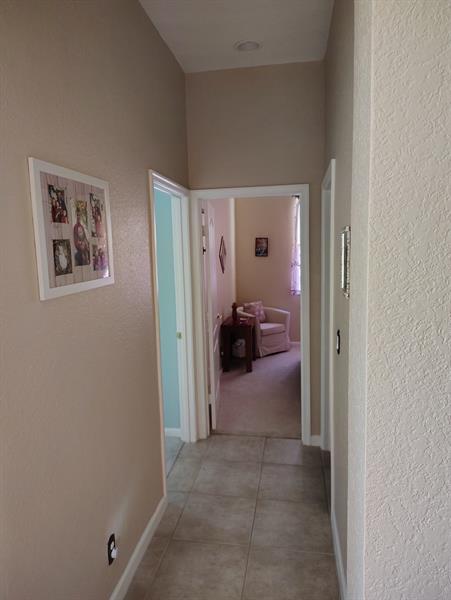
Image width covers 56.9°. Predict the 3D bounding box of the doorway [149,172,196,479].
[{"bbox_3d":[-0.406,0.235,3.043,0.140,2.133,0.946,0,8,9],"label":"doorway"}]

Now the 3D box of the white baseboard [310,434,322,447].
[{"bbox_3d":[0.760,1.179,3.481,0.096,0.096,0.016,0,8,9],"label":"white baseboard"}]

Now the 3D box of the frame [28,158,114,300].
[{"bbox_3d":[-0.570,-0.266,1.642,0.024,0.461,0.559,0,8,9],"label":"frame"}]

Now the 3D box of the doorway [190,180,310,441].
[{"bbox_3d":[0.221,0.160,3.484,0.956,2.133,0.140,0,8,9],"label":"doorway"}]

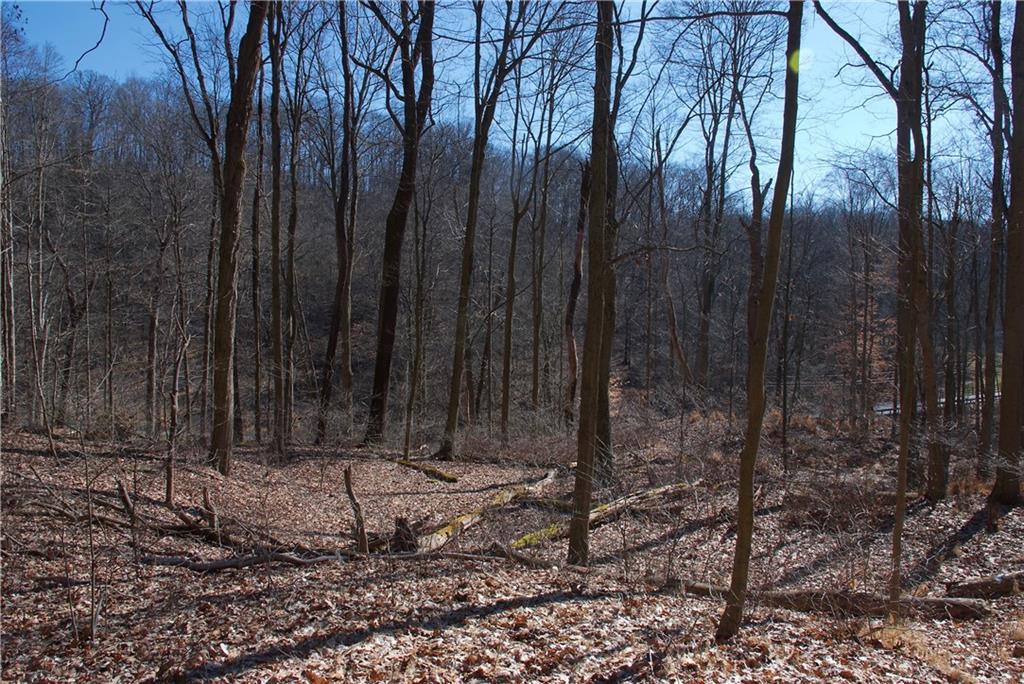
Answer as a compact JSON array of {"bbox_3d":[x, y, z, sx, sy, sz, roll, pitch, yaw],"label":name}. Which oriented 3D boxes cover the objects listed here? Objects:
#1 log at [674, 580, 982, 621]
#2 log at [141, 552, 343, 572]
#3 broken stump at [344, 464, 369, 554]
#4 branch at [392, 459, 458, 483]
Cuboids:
[{"bbox_3d":[2.869,2.348,7.050,2.700,0.200,0.220,0,2,15],"label":"log"},{"bbox_3d":[-3.355,2.728,9.550,2.477,0.200,0.280,0,2,-2],"label":"log"},{"bbox_3d":[-2.020,2.180,10.000,0.200,1.120,0.170,-9,0,0],"label":"broken stump"},{"bbox_3d":[-2.007,2.901,17.550,0.260,0.240,2.686,0,1,-39],"label":"branch"}]

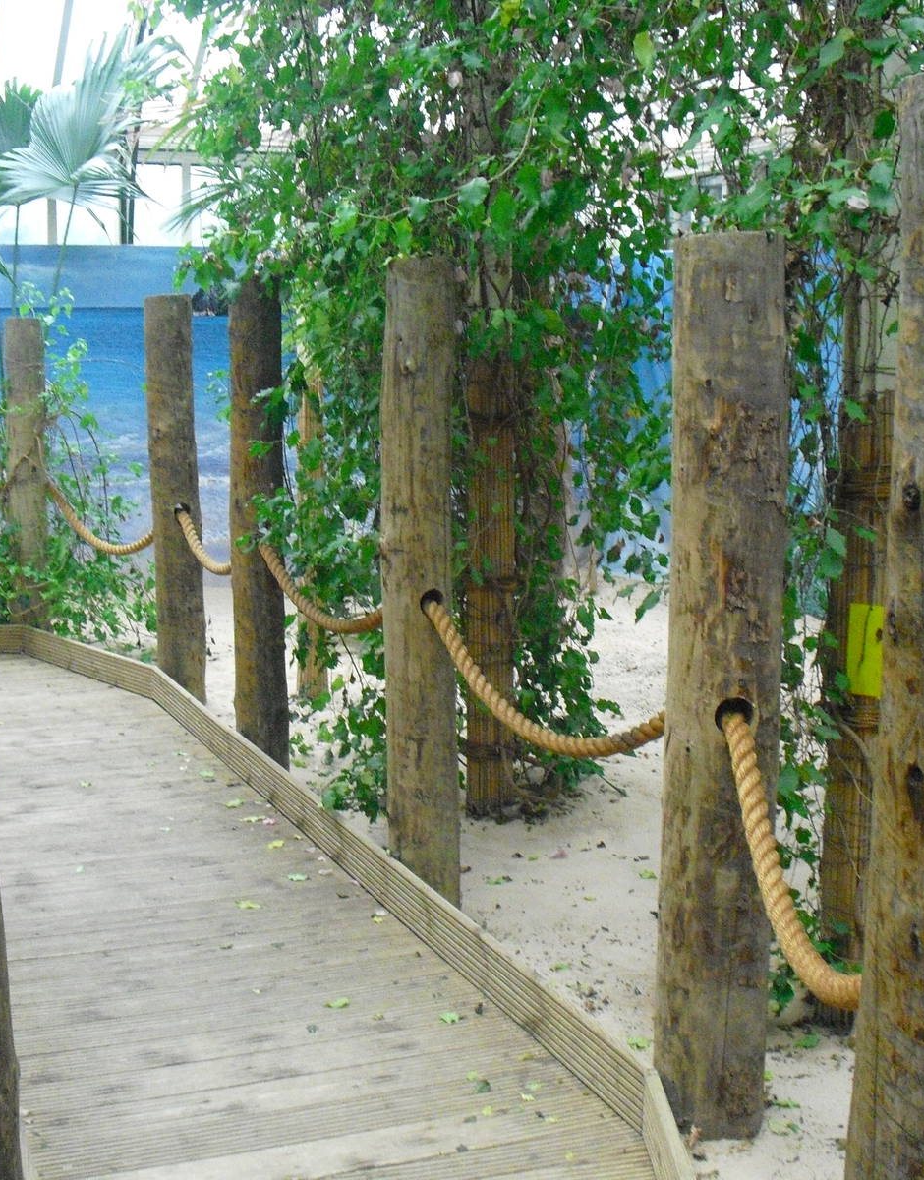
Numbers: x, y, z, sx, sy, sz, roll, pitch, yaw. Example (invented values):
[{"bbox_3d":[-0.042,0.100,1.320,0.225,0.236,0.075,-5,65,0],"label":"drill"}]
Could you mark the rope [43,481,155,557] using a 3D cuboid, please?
[{"bbox_3d":[-1.625,-0.326,7.346,0.050,0.265,1.566,-6,11,-32],"label":"rope"}]

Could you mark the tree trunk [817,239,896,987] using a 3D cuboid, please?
[{"bbox_3d":[0.906,0.125,3.657,0.190,1.782,0.190,0,9,0],"label":"tree trunk"}]

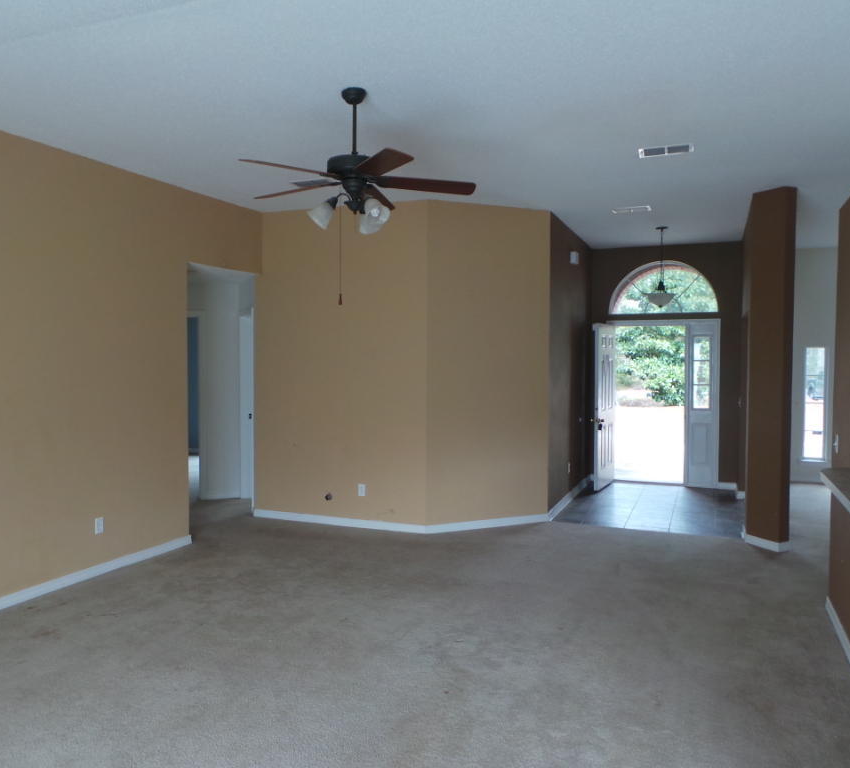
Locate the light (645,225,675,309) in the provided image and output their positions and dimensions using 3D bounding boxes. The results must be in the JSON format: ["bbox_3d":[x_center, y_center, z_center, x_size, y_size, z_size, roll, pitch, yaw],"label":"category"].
[{"bbox_3d":[2.602,-1.276,7.491,0.330,0.865,0.330,1,2,23],"label":"light"}]

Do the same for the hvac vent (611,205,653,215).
[{"bbox_3d":[2.004,-1.672,6.579,0.350,0.030,0.200,1,2,23],"label":"hvac vent"}]

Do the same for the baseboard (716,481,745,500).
[{"bbox_3d":[3.689,1.278,8.165,0.320,0.090,0.500,1,2,23],"label":"baseboard"}]

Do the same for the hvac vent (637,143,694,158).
[{"bbox_3d":[1.663,-1.602,4.691,0.350,0.030,0.200,1,2,23],"label":"hvac vent"}]

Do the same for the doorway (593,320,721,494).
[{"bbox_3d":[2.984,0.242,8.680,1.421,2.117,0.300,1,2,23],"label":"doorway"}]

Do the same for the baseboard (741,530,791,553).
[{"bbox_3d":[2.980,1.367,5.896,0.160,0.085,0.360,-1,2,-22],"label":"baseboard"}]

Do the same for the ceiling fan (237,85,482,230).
[{"bbox_3d":[-0.376,-1.194,3.637,1.310,0.753,1.310,0,2,0],"label":"ceiling fan"}]

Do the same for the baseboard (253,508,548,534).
[{"bbox_3d":[-0.259,1.332,6.581,2.982,0.085,0.604,0,2,2],"label":"baseboard"}]

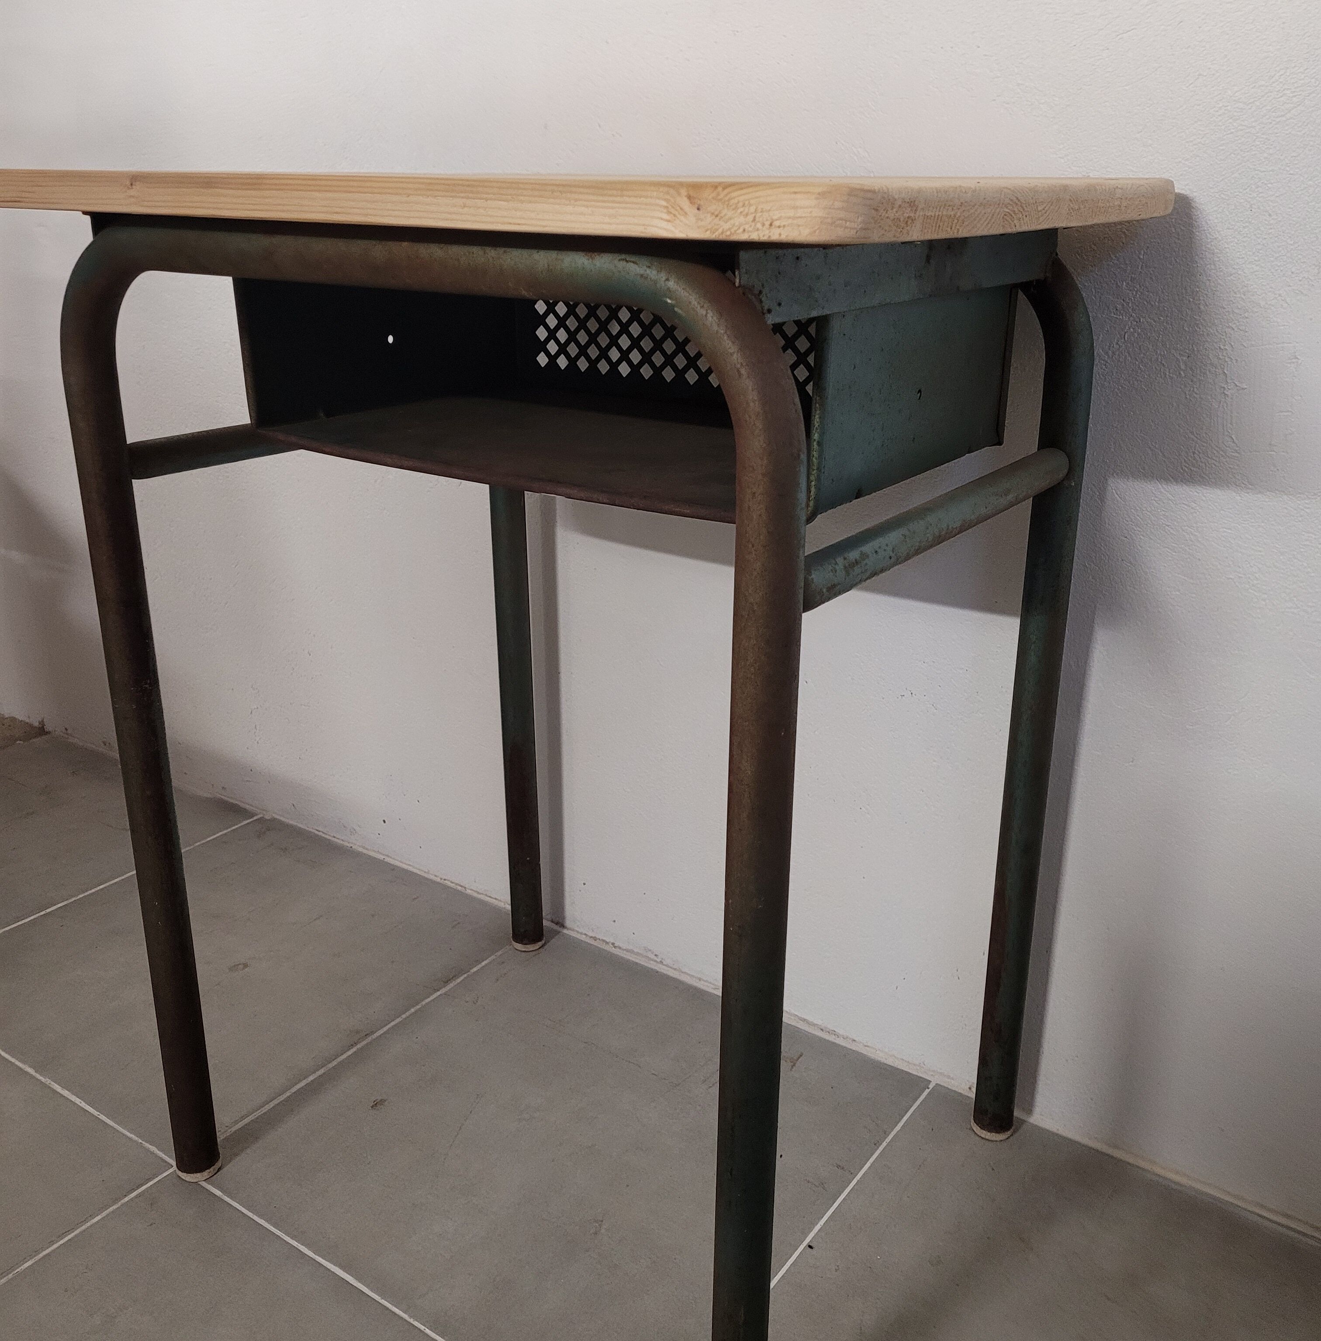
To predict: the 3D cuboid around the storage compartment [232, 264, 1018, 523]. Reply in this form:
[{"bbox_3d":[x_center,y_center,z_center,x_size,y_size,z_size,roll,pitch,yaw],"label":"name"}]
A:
[{"bbox_3d":[-0.034,-0.215,0.876,0.442,0.130,0.287,14,24,32],"label":"storage compartment"}]

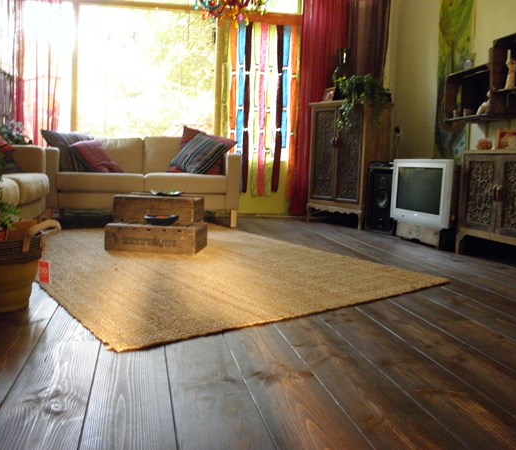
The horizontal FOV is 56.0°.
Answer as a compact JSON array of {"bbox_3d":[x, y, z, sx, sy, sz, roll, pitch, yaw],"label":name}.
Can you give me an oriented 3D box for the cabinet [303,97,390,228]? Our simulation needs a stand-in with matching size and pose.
[{"bbox_3d":[0.892,-0.584,4.811,0.370,1.155,0.790,-3,8,-32],"label":"cabinet"}]

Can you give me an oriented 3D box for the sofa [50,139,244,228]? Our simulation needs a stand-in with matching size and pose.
[{"bbox_3d":[-1.054,-0.427,4.561,1.635,0.800,0.930,0,7,-13],"label":"sofa"}]

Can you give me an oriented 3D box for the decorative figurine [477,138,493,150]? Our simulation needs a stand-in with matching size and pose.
[{"bbox_3d":[1.496,-0.530,3.205,0.095,0.078,0.100,0,7,-13],"label":"decorative figurine"}]

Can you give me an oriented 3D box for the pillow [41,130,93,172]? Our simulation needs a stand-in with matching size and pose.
[{"bbox_3d":[-1.705,-0.659,4.378,0.470,0.420,0.160,-3,-10,-33],"label":"pillow"}]

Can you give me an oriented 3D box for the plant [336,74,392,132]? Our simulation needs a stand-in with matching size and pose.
[{"bbox_3d":[0.987,-1.110,4.573,0.380,0.500,0.440,-3,8,-32],"label":"plant"}]

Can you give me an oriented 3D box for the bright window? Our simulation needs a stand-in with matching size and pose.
[{"bbox_3d":[-1.121,-1.513,4.981,1.404,1.337,0.080,0,7,-13],"label":"bright window"}]

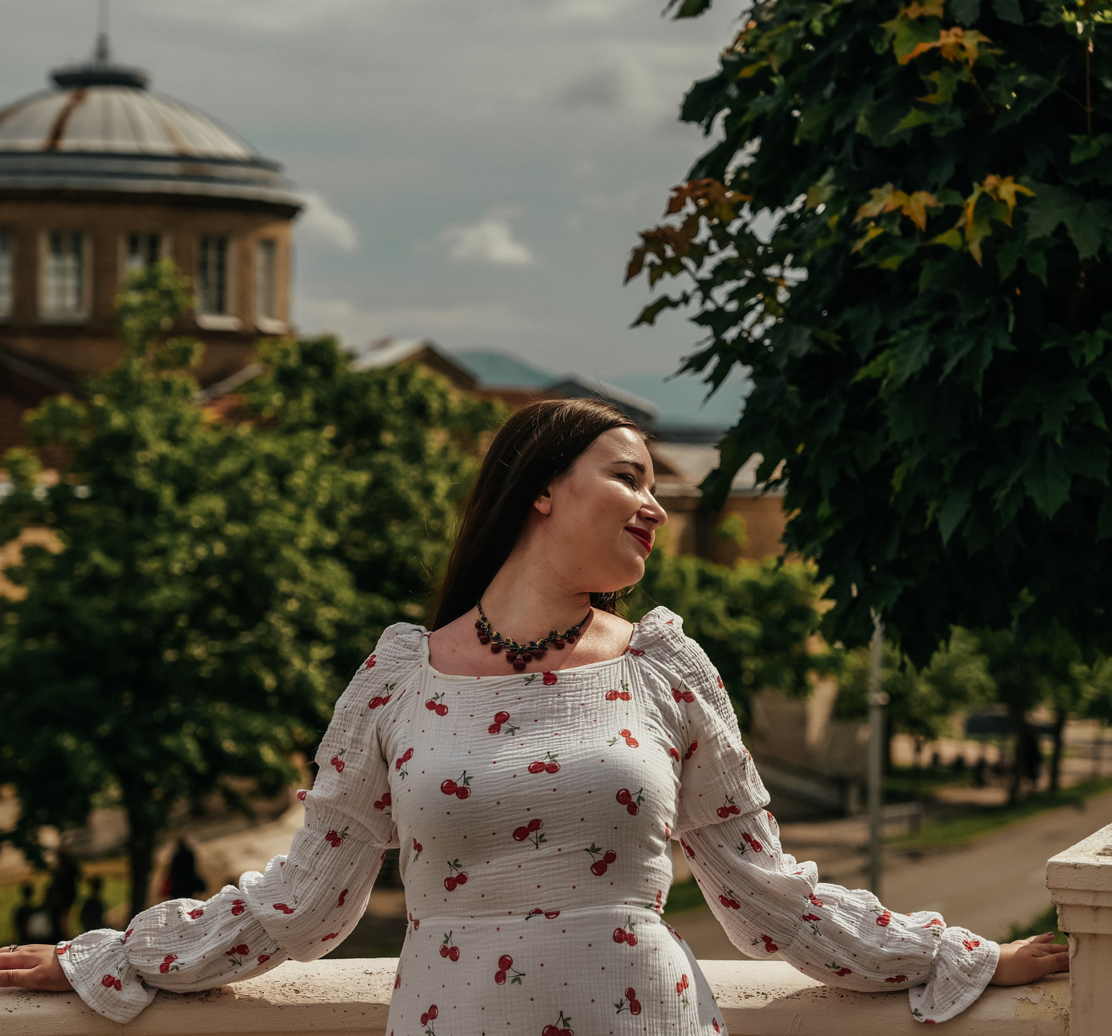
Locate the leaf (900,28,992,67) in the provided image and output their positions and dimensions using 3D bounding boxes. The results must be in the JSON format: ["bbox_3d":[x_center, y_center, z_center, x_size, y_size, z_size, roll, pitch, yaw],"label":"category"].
[{"bbox_3d":[0.700,-0.840,5.400,0.160,0.075,0.100,1,2,0],"label":"leaf"}]

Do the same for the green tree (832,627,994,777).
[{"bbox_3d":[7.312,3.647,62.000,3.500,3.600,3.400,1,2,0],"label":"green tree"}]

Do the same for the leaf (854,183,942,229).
[{"bbox_3d":[0.611,-0.556,5.400,0.150,0.085,0.100,1,2,0],"label":"leaf"}]

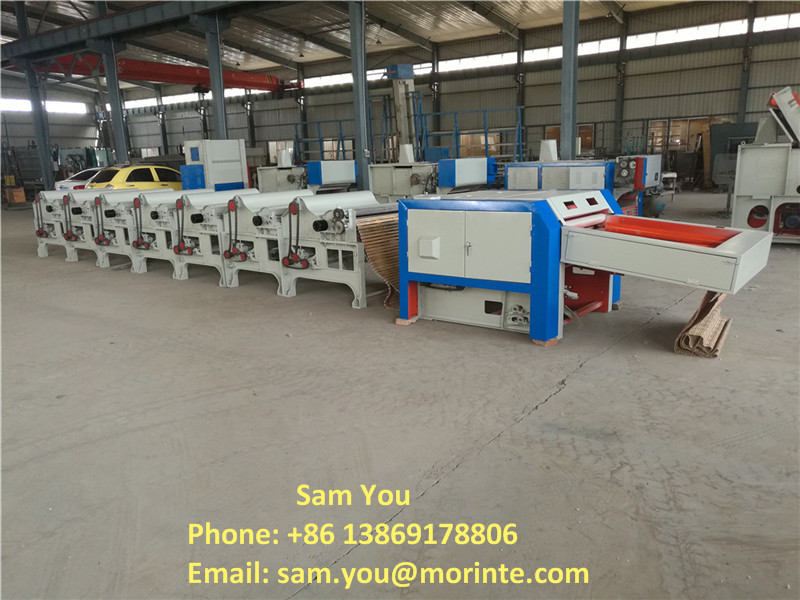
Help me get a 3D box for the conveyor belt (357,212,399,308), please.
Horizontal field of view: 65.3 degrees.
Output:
[{"bbox_3d":[0.194,-0.469,6.669,0.780,0.940,1.060,8,16,37],"label":"conveyor belt"}]

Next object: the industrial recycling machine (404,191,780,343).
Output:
[{"bbox_3d":[1.591,-0.357,5.501,2.700,1.160,1.720,8,16,37],"label":"industrial recycling machine"}]

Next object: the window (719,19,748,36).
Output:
[{"bbox_3d":[16.100,-13.125,30.130,1.360,0.680,0.100,8,16,36],"label":"window"}]

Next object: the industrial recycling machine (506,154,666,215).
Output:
[{"bbox_3d":[3.710,-2.248,13.022,2.400,1.380,2.060,8,16,37],"label":"industrial recycling machine"}]

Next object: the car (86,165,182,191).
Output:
[{"bbox_3d":[-8.843,-4.000,22.168,1.620,1.470,3.560,8,16,37],"label":"car"}]

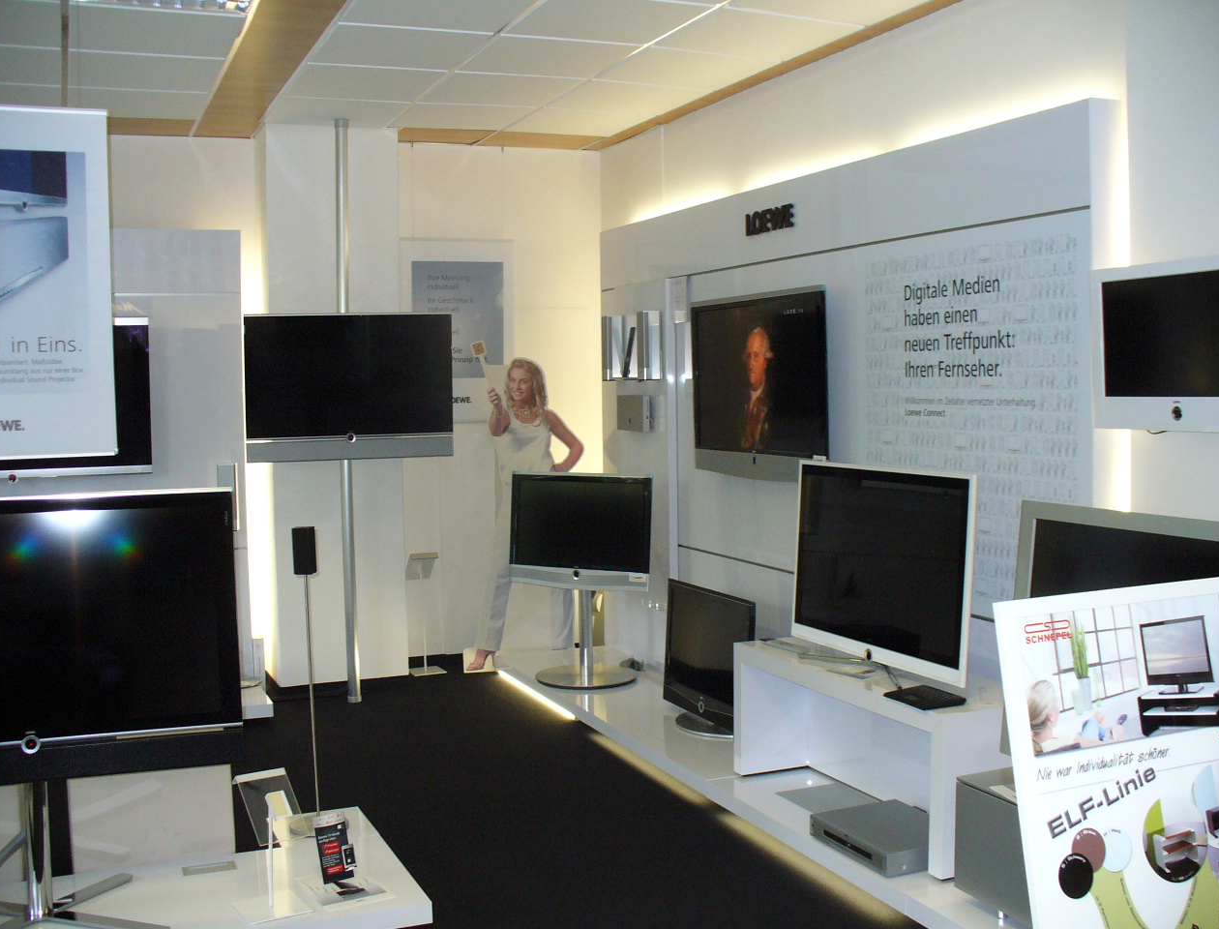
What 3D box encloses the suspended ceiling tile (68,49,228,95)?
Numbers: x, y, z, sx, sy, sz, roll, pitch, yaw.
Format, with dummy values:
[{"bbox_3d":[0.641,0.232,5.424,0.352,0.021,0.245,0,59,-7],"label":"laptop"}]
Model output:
[{"bbox_3d":[-1.857,-1.562,5.267,0.627,0.030,0.608,-2,4,-23],"label":"suspended ceiling tile"}]

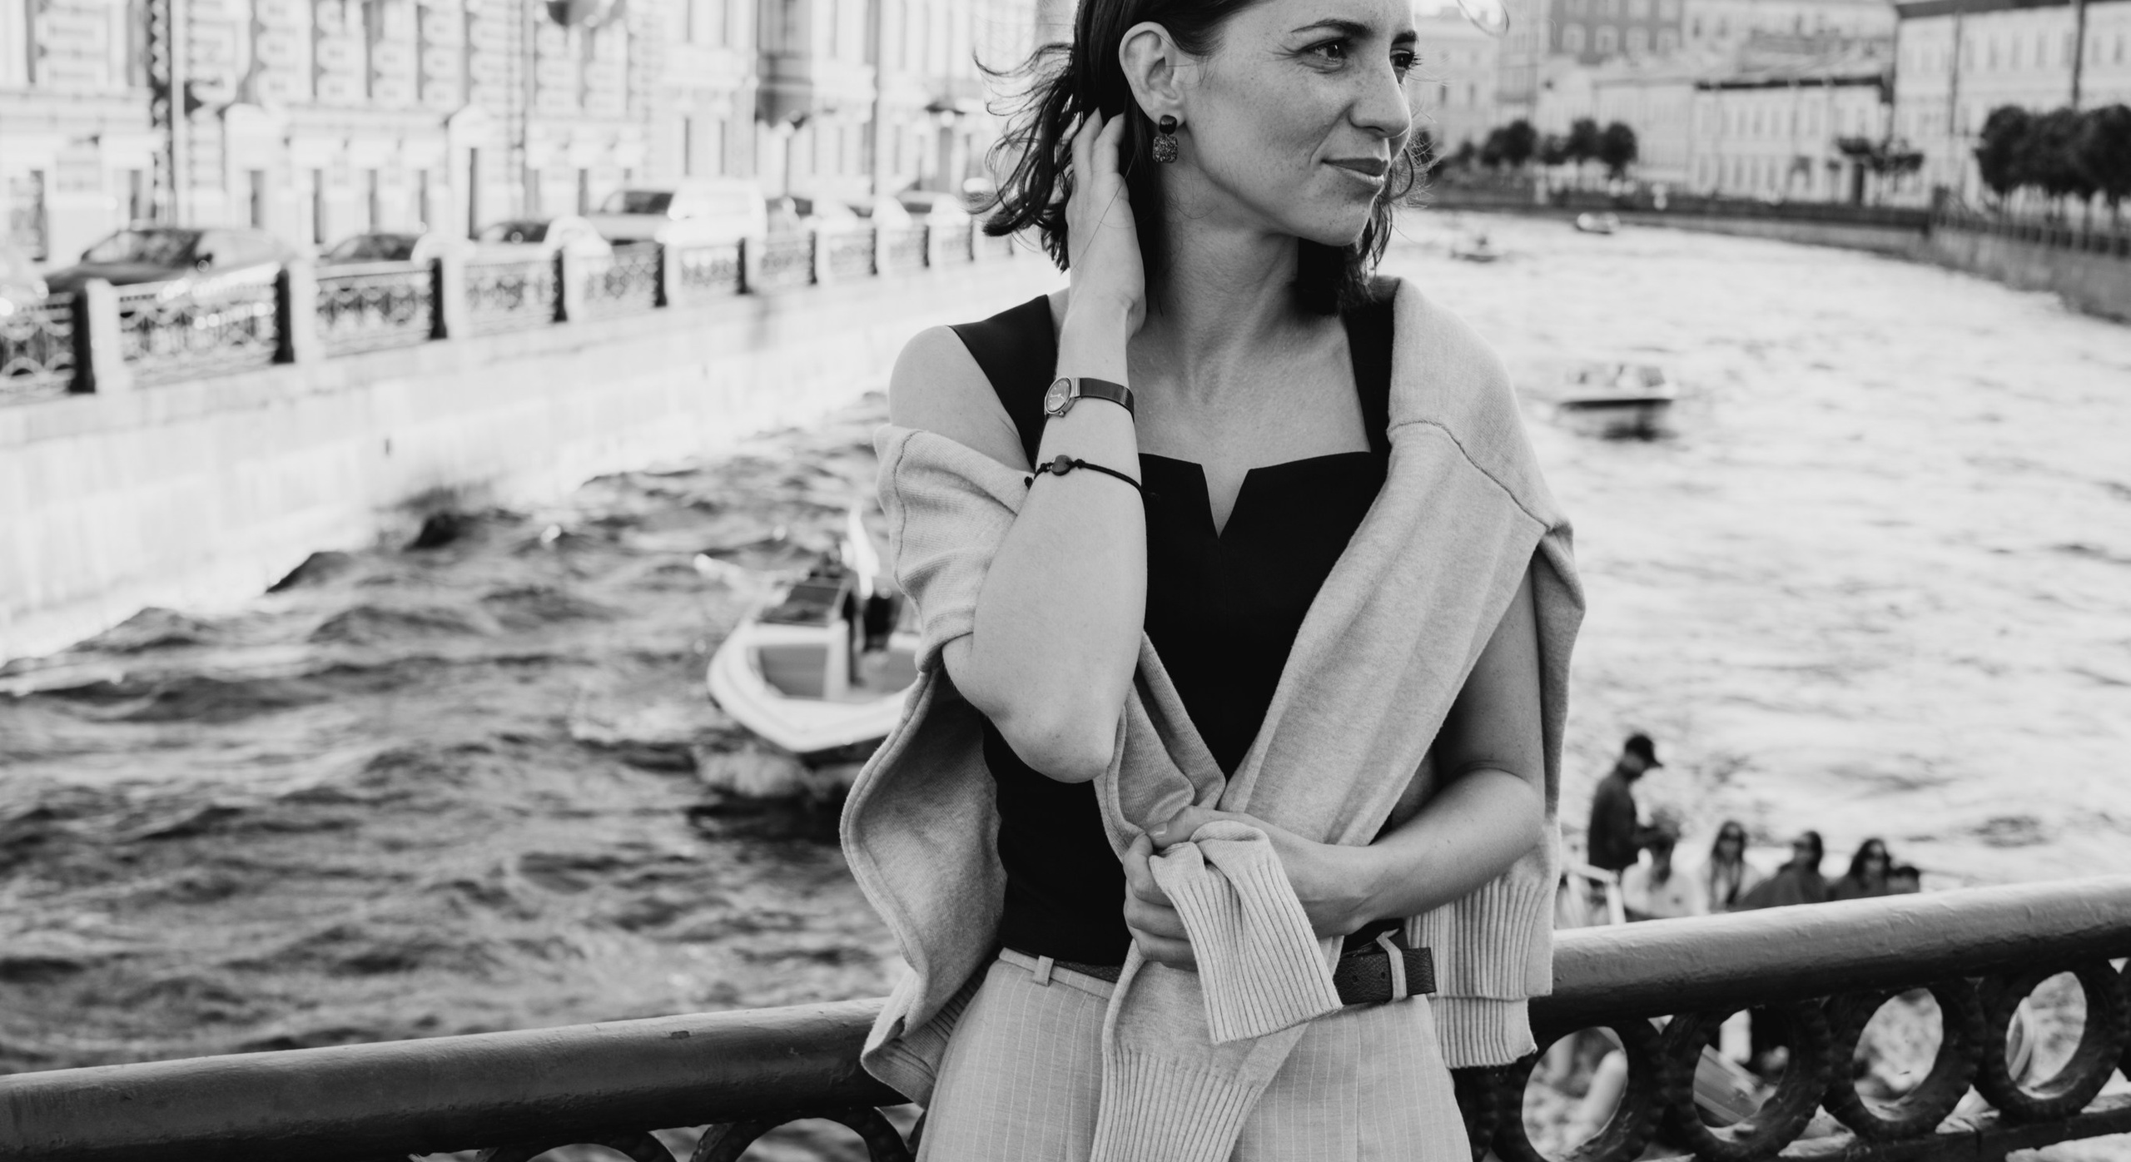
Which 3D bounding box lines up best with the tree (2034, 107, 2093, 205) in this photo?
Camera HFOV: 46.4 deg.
[{"bbox_3d":[45.021,-18.149,112.000,3.000,6.400,3.000,5,10,12],"label":"tree"}]

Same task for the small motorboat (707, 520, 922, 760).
[{"bbox_3d":[-1.638,0.635,23.170,2.200,1.350,5.700,4,10,9],"label":"small motorboat"}]

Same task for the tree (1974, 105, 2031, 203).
[{"bbox_3d":[47.673,-20.688,126.000,3.000,6.700,3.000,5,10,12],"label":"tree"}]

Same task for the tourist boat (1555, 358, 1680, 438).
[{"bbox_3d":[11.371,-3.724,51.200,2.200,1.400,5.600,4,10,8],"label":"tourist boat"}]

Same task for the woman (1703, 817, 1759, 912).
[{"bbox_3d":[3.933,2.092,14.938,0.480,1.250,0.750,5,11,15],"label":"woman"}]

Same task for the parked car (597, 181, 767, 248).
[{"bbox_3d":[-7.487,-6.353,46.109,1.930,1.930,5.000,5,10,12],"label":"parked car"}]

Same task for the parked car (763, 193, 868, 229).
[{"bbox_3d":[-5.935,-7.299,52.664,1.830,1.620,4.500,5,10,12],"label":"parked car"}]

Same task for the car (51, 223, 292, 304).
[{"bbox_3d":[-11.132,-3.460,30.174,1.800,1.530,4.250,5,10,12],"label":"car"}]

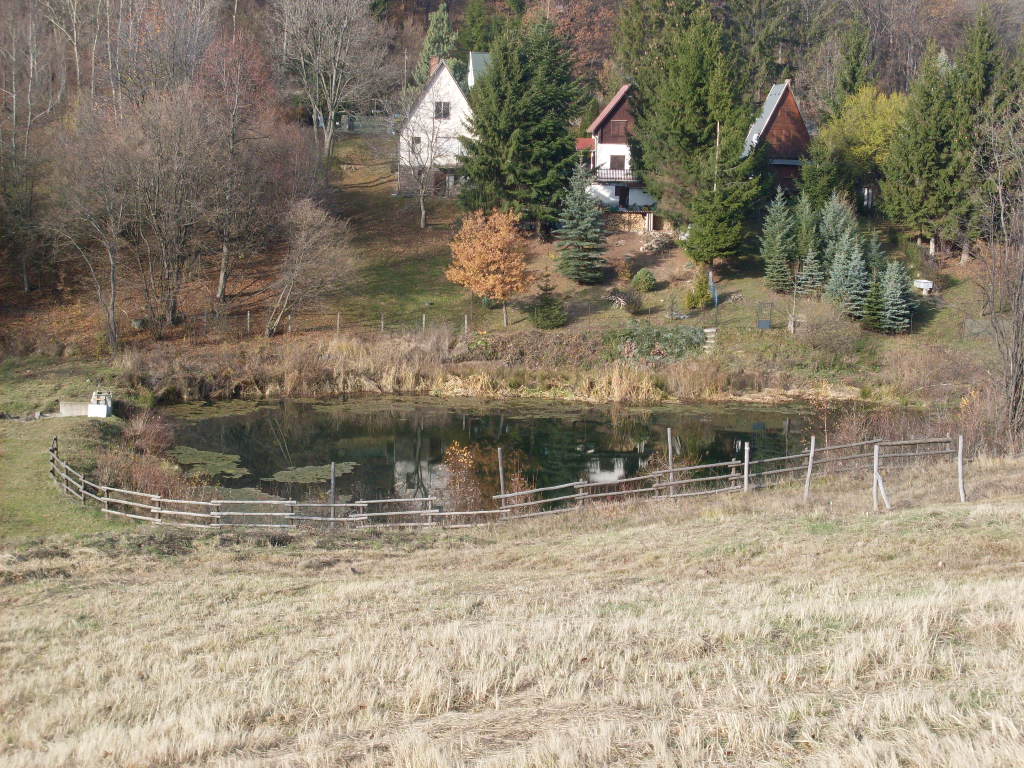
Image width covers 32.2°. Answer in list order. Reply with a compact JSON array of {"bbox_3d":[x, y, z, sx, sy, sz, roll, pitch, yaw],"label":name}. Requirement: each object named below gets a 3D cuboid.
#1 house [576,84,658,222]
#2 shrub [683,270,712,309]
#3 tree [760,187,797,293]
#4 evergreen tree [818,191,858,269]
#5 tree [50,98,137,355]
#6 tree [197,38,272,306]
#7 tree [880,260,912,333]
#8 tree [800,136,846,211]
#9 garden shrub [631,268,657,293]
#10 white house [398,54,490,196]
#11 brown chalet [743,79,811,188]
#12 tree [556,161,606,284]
[{"bbox_3d":[9.596,-19.854,151.107,7.200,11.020,7.800,1,9,0],"label":"house"},{"bbox_3d":[12.768,-6.467,121.515,1.917,2.883,1.917,1,9,0],"label":"shrub"},{"bbox_3d":[18.781,-10.098,125.087,2.537,7.315,2.537,1,9,0],"label":"tree"},{"bbox_3d":[22.930,-10.630,124.660,2.810,5.880,2.810,1,9,0],"label":"evergreen tree"},{"bbox_3d":[-25.743,-9.503,108.664,5.265,15.041,5.265,1,9,0],"label":"tree"},{"bbox_3d":[-18.493,-14.375,118.707,5.083,17.939,5.083,1,9,0],"label":"tree"},{"bbox_3d":[24.840,-5.650,114.660,2.070,4.660,2.070,1,9,0],"label":"tree"},{"bbox_3d":[24.280,-16.170,138.370,3.590,6.190,3.590,1,9,0],"label":"tree"},{"bbox_3d":[9.150,-7.200,123.540,1.810,1.670,1.810,1,9,0],"label":"garden shrub"},{"bbox_3d":[-5.900,-21.590,148.830,7.320,11.270,9.000,1,9,-4],"label":"white house"},{"bbox_3d":[23.235,-21.714,154.266,6.400,9.409,7.200,1,9,0],"label":"brown chalet"},{"bbox_3d":[4.890,-11.270,124.870,3.800,8.560,3.800,1,9,0],"label":"tree"}]

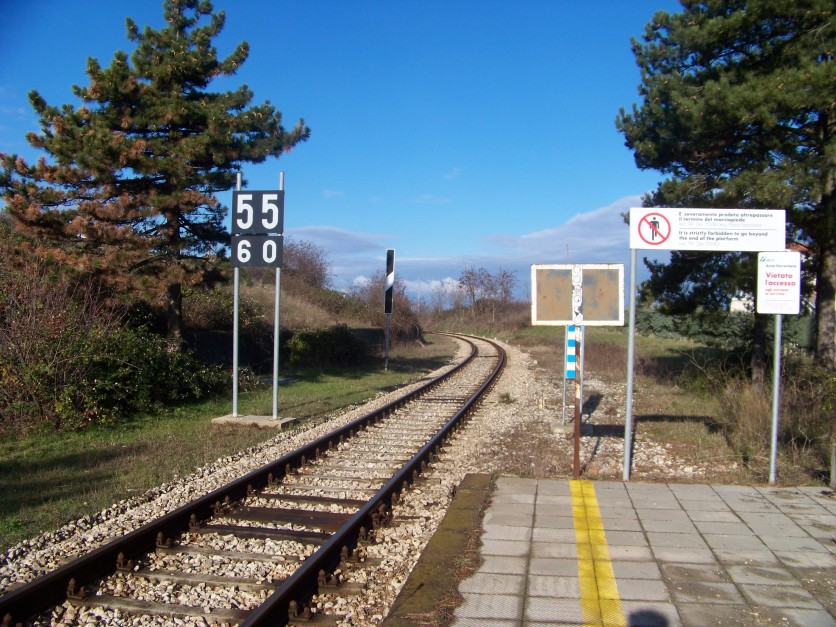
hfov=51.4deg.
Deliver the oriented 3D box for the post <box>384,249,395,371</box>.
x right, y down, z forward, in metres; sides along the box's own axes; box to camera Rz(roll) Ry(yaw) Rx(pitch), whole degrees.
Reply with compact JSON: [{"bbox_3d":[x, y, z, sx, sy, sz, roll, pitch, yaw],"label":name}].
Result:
[{"bbox_3d":[-1.080,-0.110,32.500,0.290,4.560,0.110,1,0,6],"label":"post"}]

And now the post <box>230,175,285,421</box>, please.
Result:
[{"bbox_3d":[-3.022,-0.340,16.400,1.020,4.620,0.120,1,0,8],"label":"post"}]

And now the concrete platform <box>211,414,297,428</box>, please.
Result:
[{"bbox_3d":[-3.060,2.030,16.100,1.430,0.130,0.780,1,0,11],"label":"concrete platform"}]

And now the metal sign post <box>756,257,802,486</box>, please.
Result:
[{"bbox_3d":[3.472,0.523,8.420,0.410,2.260,0.080,1,0,9],"label":"metal sign post"}]

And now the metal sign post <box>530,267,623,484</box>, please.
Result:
[{"bbox_3d":[1.583,0.578,8.620,0.900,2.130,0.090,1,0,8],"label":"metal sign post"}]

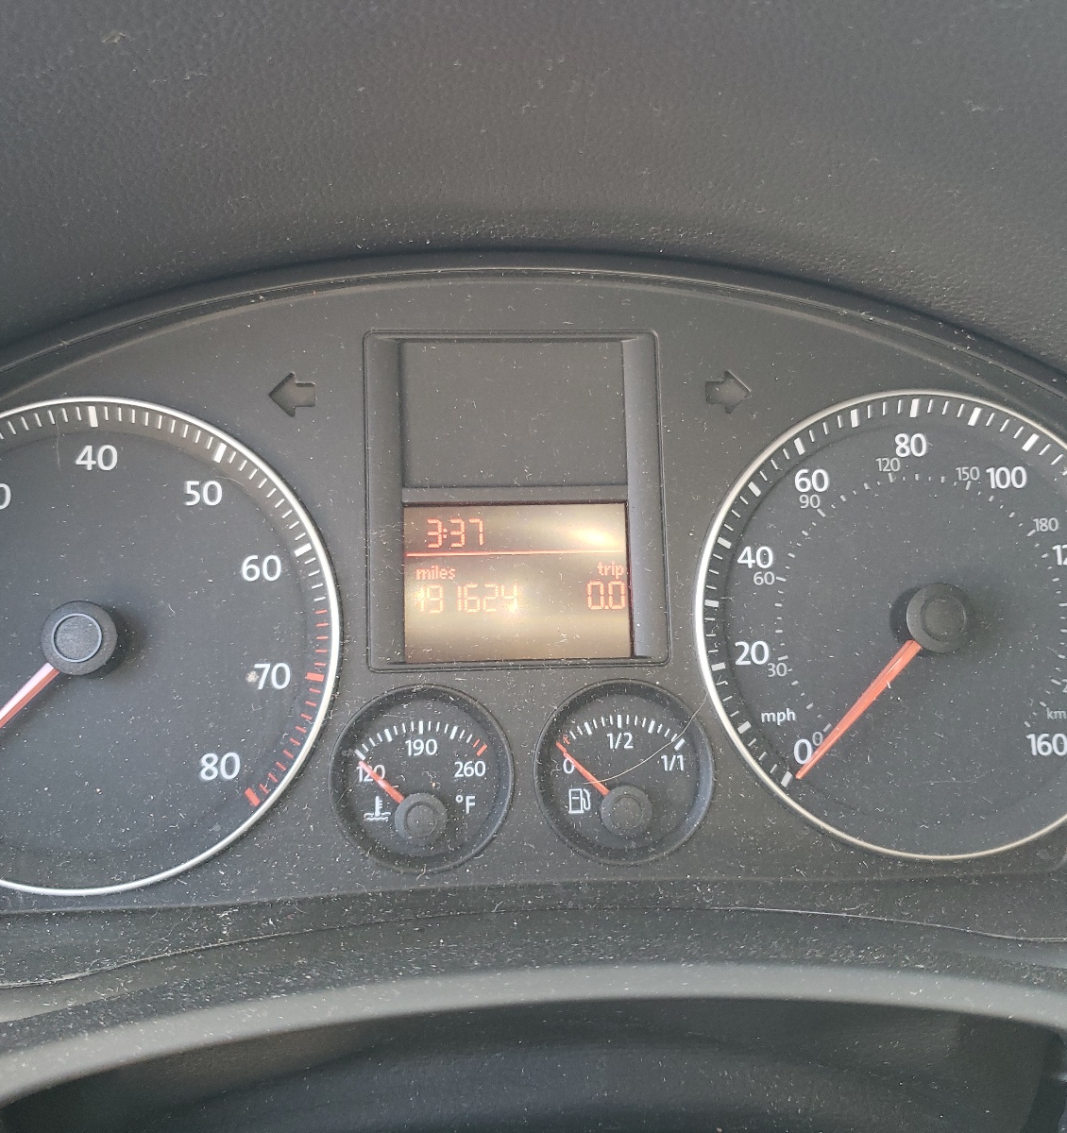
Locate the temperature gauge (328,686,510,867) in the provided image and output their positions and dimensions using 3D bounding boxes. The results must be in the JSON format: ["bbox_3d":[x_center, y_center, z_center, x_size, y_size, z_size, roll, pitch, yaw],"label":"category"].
[{"bbox_3d":[-0.025,0.048,0.260,0.041,0.041,0.016,-1,-7,-4],"label":"temperature gauge"}]

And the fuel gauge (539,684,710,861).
[{"bbox_3d":[0.021,0.047,0.264,0.041,0.041,0.016,-1,-7,-4],"label":"fuel gauge"}]

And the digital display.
[{"bbox_3d":[-0.004,0.004,0.268,0.053,0.037,0.008,-1,-7,-4],"label":"digital display"}]

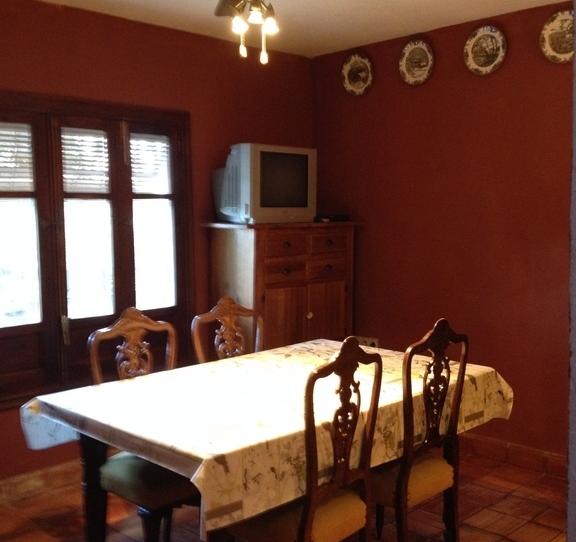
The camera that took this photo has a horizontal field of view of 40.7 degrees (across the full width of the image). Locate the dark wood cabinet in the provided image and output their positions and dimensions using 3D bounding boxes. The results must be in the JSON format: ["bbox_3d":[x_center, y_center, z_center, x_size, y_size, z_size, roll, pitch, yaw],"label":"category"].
[{"bbox_3d":[-0.009,0.383,5.032,0.430,1.379,1.020,4,7,43],"label":"dark wood cabinet"}]

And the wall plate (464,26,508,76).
[{"bbox_3d":[1.123,-1.250,4.407,0.030,0.275,0.275,-5,7,-42],"label":"wall plate"}]

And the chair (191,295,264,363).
[{"bbox_3d":[-0.126,0.666,3.584,0.490,1.063,0.540,-5,6,-40],"label":"chair"}]

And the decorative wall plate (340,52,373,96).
[{"bbox_3d":[0.461,-1.298,5.135,0.030,0.270,0.270,-5,7,-42],"label":"decorative wall plate"}]

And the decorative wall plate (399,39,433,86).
[{"bbox_3d":[0.791,-1.279,4.771,0.030,0.272,0.272,-5,7,-42],"label":"decorative wall plate"}]

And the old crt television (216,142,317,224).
[{"bbox_3d":[-0.176,-0.523,4.817,0.450,0.467,0.576,4,7,43],"label":"old crt television"}]

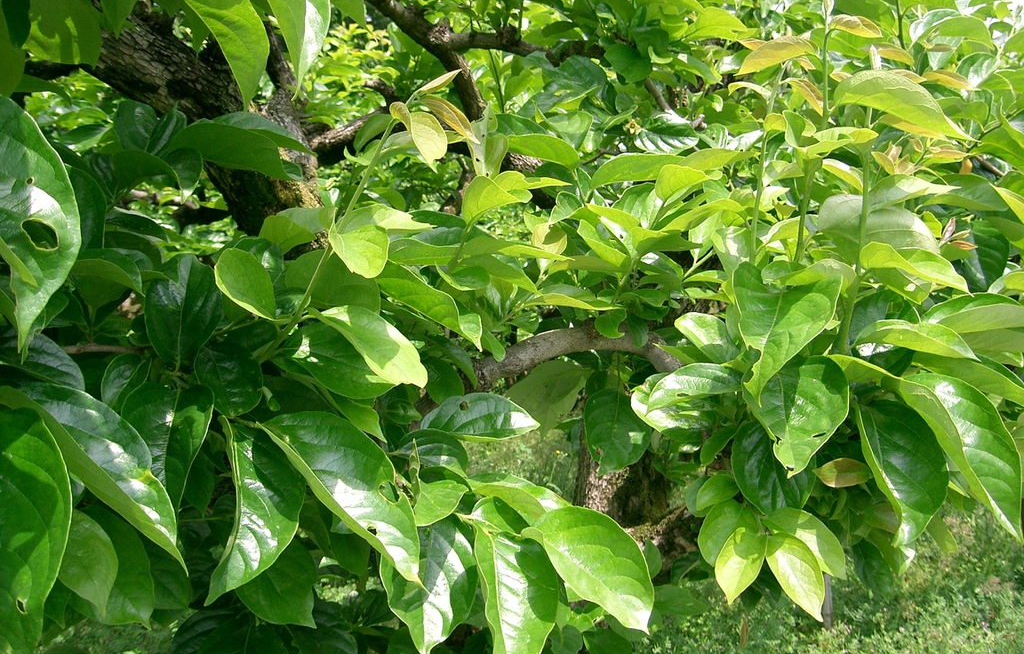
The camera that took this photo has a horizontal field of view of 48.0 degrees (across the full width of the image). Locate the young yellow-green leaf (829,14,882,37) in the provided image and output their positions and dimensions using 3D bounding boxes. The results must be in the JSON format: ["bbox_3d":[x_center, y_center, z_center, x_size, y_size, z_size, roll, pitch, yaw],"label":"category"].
[{"bbox_3d":[0.359,-0.315,1.200,0.058,0.014,0.028,12,30,18],"label":"young yellow-green leaf"}]

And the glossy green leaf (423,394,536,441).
[{"bbox_3d":[-0.028,0.083,1.050,0.110,0.020,0.054,5,41,15],"label":"glossy green leaf"}]

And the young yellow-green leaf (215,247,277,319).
[{"bbox_3d":[-0.227,-0.036,0.980,0.050,0.076,0.018,-24,21,32],"label":"young yellow-green leaf"}]

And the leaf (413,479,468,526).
[{"bbox_3d":[-0.053,0.132,0.860,0.050,0.018,0.042,16,45,24],"label":"leaf"}]

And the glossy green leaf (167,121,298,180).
[{"bbox_3d":[-0.264,-0.164,1.080,0.135,0.070,0.030,15,53,15],"label":"glossy green leaf"}]

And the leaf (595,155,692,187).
[{"bbox_3d":[0.148,-0.178,1.300,0.115,0.022,0.055,-15,31,-15],"label":"leaf"}]

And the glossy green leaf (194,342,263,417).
[{"bbox_3d":[-0.259,0.048,1.050,0.060,0.080,0.018,-20,-25,-14],"label":"glossy green leaf"}]

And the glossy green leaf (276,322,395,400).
[{"bbox_3d":[-0.140,0.026,0.910,0.108,0.025,0.062,18,52,13],"label":"glossy green leaf"}]

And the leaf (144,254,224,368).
[{"bbox_3d":[-0.291,-0.015,1.020,0.070,0.110,0.024,4,-22,-2],"label":"leaf"}]

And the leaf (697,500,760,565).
[{"bbox_3d":[0.221,0.210,1.170,0.052,0.076,0.018,20,-23,23],"label":"leaf"}]

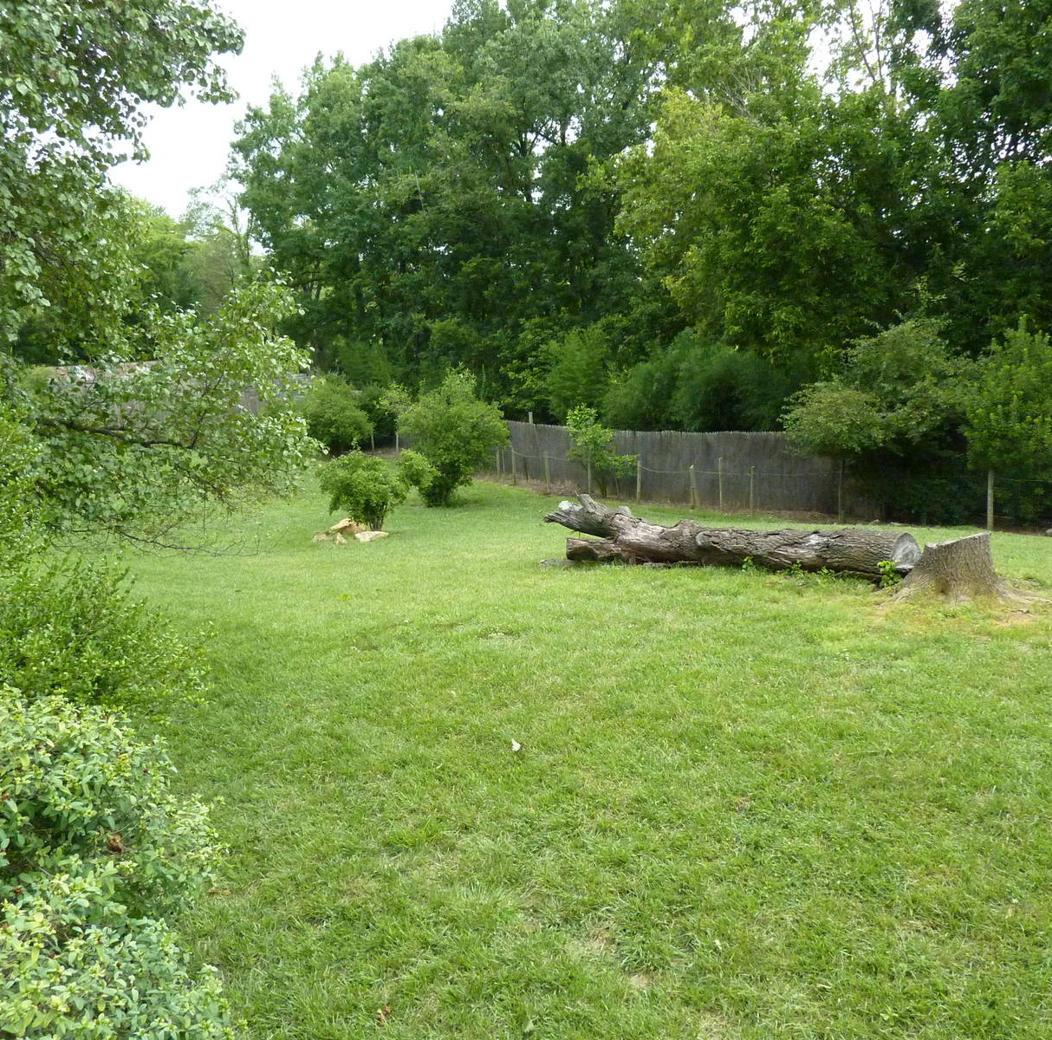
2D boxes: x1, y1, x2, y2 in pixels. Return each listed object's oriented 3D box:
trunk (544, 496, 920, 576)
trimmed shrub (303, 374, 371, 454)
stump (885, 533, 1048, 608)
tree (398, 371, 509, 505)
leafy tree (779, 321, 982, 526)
[{"bbox_3d":[2.200,0.199,11.412,4.200,0.780,0.700,2,5,21],"label":"trunk"},{"bbox_3d":[-7.689,-4.252,40.784,2.841,3.248,3.000,0,5,0],"label":"trimmed shrub"},{"bbox_3d":[4.193,0.456,9.627,1.350,0.620,1.150,0,5,0],"label":"stump"},{"bbox_3d":[-1.502,-1.649,20.735,2.269,2.844,2.200,0,5,0],"label":"tree"},{"bbox_3d":[5.921,-1.621,16.722,3.141,3.493,2.900,0,5,0],"label":"leafy tree"}]

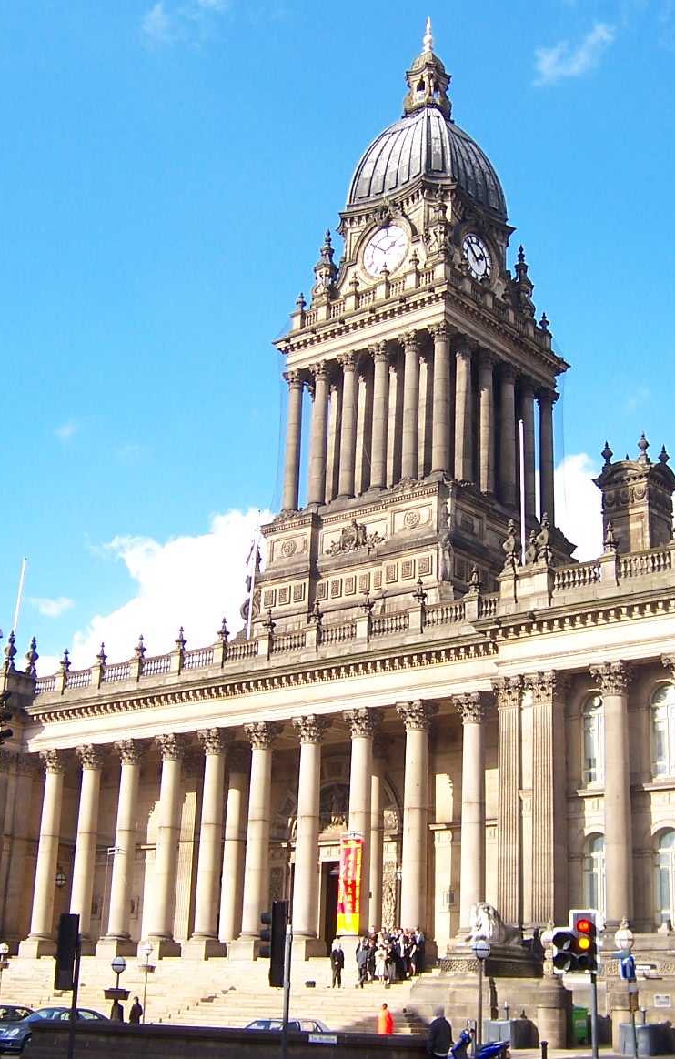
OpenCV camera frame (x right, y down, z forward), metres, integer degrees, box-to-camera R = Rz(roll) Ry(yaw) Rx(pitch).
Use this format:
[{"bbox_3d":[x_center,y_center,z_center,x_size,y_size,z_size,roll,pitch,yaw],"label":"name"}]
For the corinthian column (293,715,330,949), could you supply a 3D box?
[{"bbox_3d":[-1.420,14.133,63.239,1.440,10.736,1.440,-14,-25,37],"label":"corinthian column"}]

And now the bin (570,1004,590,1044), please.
[{"bbox_3d":[7.933,16.319,44.300,0.800,1.170,0.620,-7,-21,25],"label":"bin"}]

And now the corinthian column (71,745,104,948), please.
[{"bbox_3d":[-13.543,17.044,72.698,1.440,10.673,1.440,-14,-25,37],"label":"corinthian column"}]

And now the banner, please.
[{"bbox_3d":[0.575,15.807,59.992,1.100,4.500,0.090,-9,-22,29],"label":"banner"}]

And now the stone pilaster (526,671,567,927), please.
[{"bbox_3d":[8.328,10.641,53.236,1.200,9.950,0.850,-14,-24,38],"label":"stone pilaster"}]

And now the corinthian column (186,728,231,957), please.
[{"bbox_3d":[-6.275,15.471,66.961,1.440,11.080,1.440,2,-20,1],"label":"corinthian column"}]

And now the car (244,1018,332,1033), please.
[{"bbox_3d":[-1.716,16.472,43.263,4.500,1.420,1.740,18,-25,-37],"label":"car"}]

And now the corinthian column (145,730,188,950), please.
[{"bbox_3d":[-8.729,15.835,69.230,1.280,10.500,1.280,-14,-25,38],"label":"corinthian column"}]

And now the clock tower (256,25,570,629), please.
[{"bbox_3d":[5.572,-12.719,88.173,14.200,50.500,14.200,-14,-24,38],"label":"clock tower"}]

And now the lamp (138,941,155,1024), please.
[{"bbox_3d":[-8.385,19.851,59.120,0.700,3.800,0.700,-14,-24,38],"label":"lamp"}]

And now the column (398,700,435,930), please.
[{"bbox_3d":[3.465,12.808,59.568,1.280,10.400,1.280,-14,-25,38],"label":"column"}]

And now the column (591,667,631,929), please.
[{"bbox_3d":[10.952,10.348,52.459,1.316,10.400,1.316,-14,-25,38],"label":"column"}]

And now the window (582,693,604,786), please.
[{"bbox_3d":[10.646,8.483,54.628,1.550,3.700,0.350,-14,-25,38],"label":"window"}]

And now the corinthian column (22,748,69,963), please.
[{"bbox_3d":[-16.109,17.966,75.148,1.250,11.450,1.250,-14,-24,38],"label":"corinthian column"}]

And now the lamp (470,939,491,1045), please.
[{"bbox_3d":[4.667,15.144,44.088,0.580,3.600,0.580,2,-19,1],"label":"lamp"}]

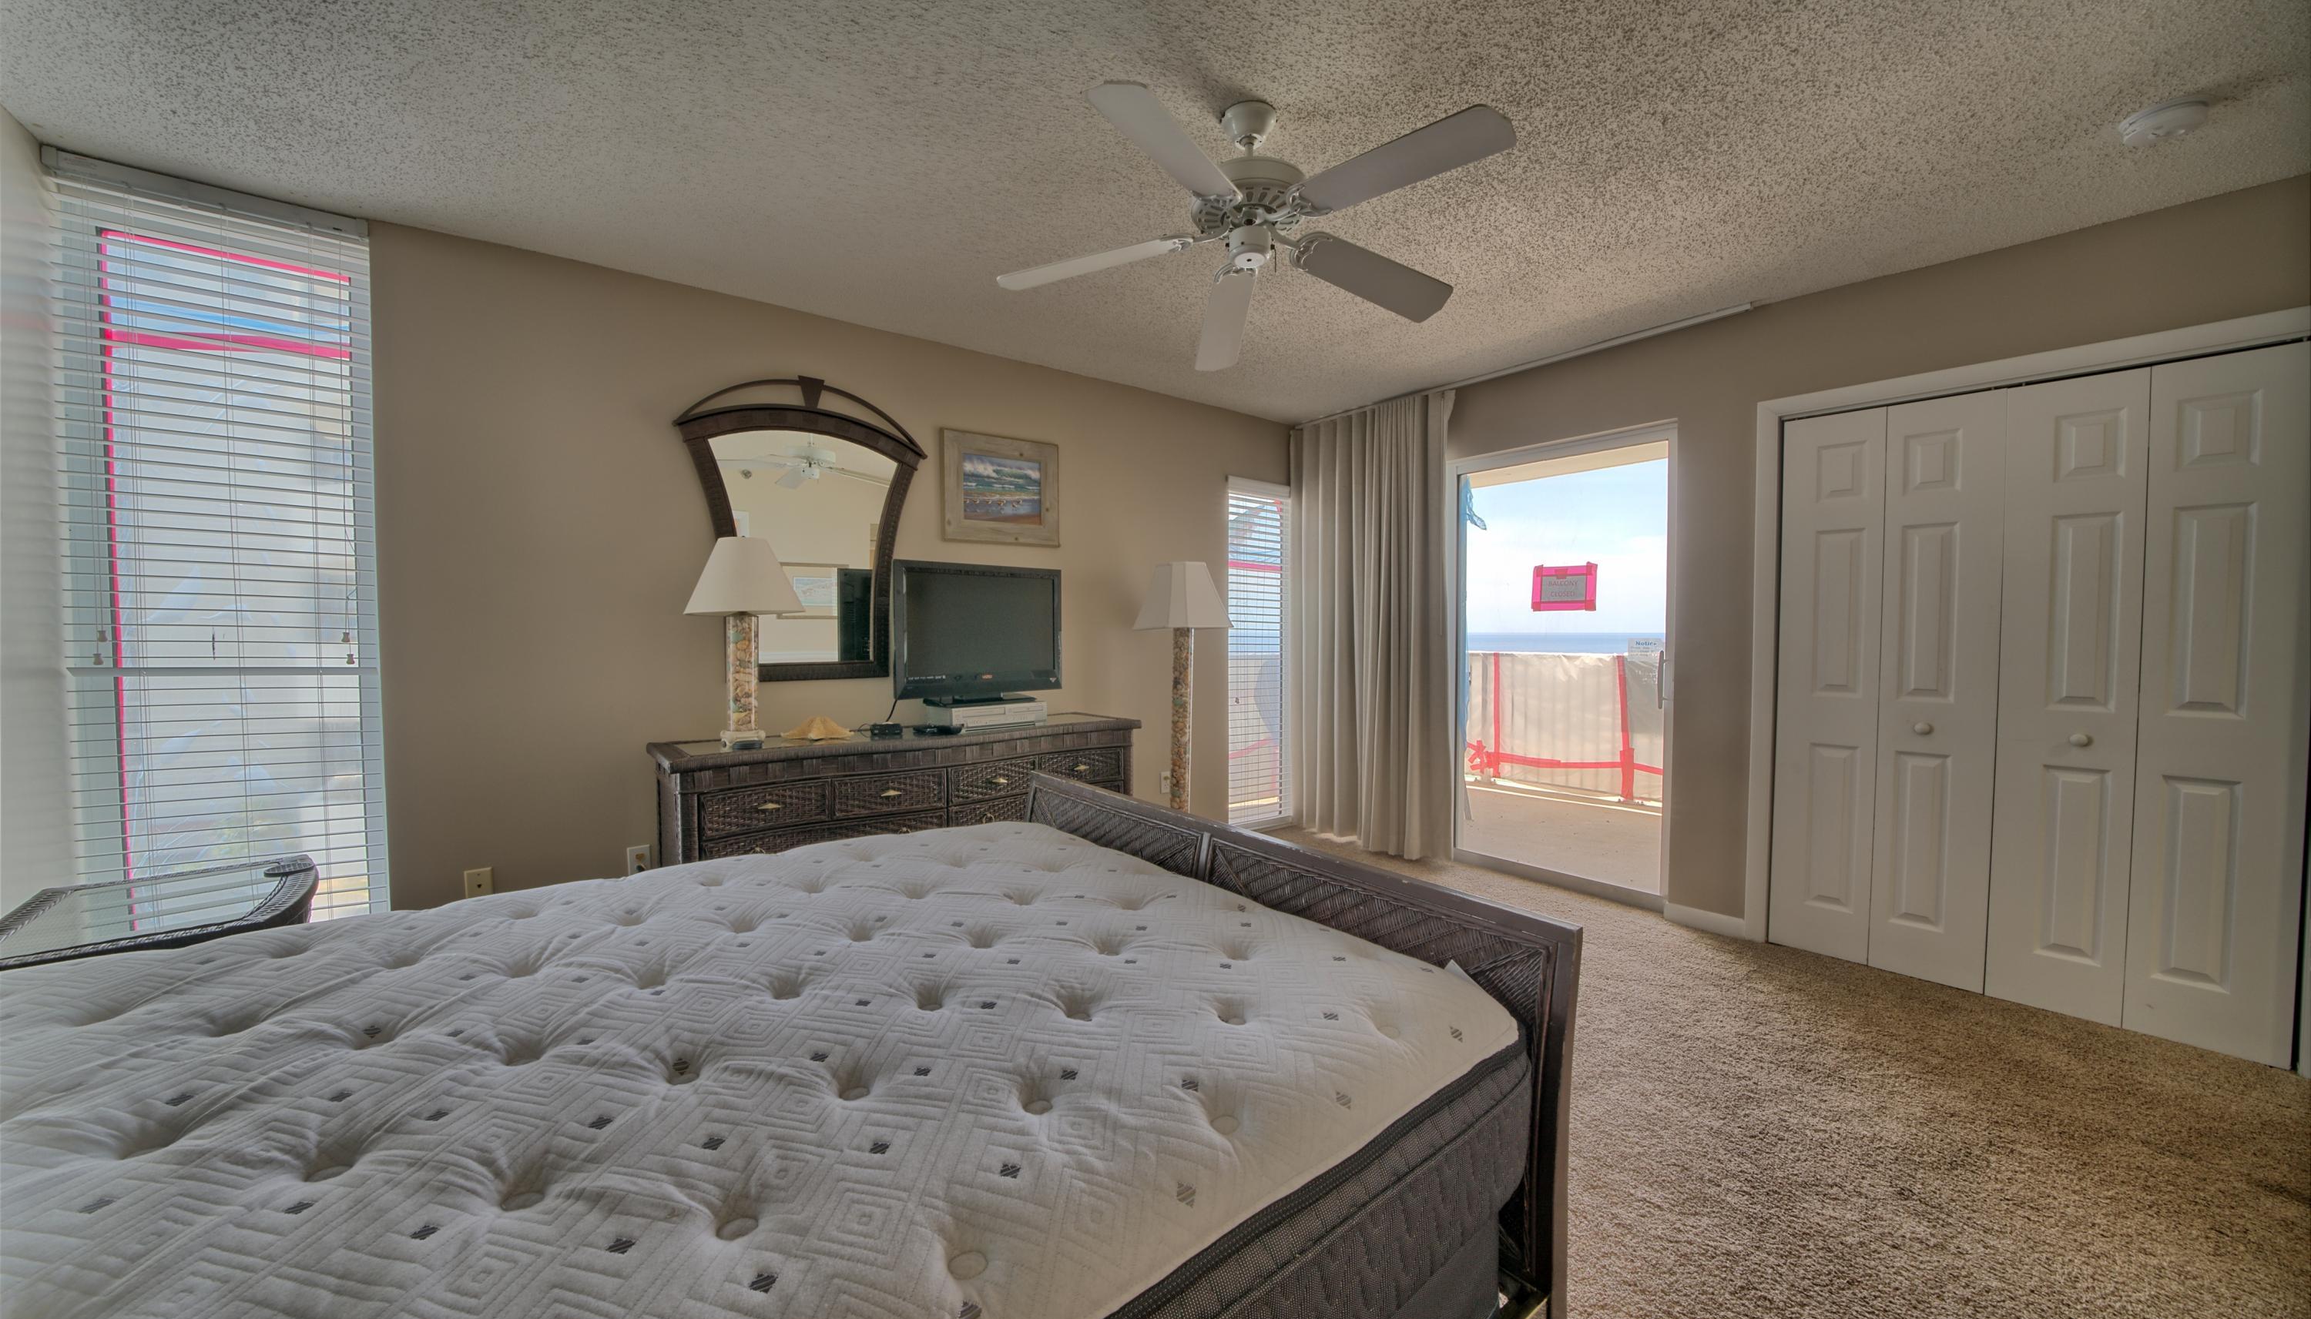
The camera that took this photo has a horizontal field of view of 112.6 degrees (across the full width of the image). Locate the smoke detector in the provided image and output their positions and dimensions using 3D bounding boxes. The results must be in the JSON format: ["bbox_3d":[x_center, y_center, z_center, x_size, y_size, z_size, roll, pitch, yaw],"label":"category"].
[{"bbox_3d":[2.421,-1.291,1.852,0.140,0.045,0.140,-1,2,-38],"label":"smoke detector"}]

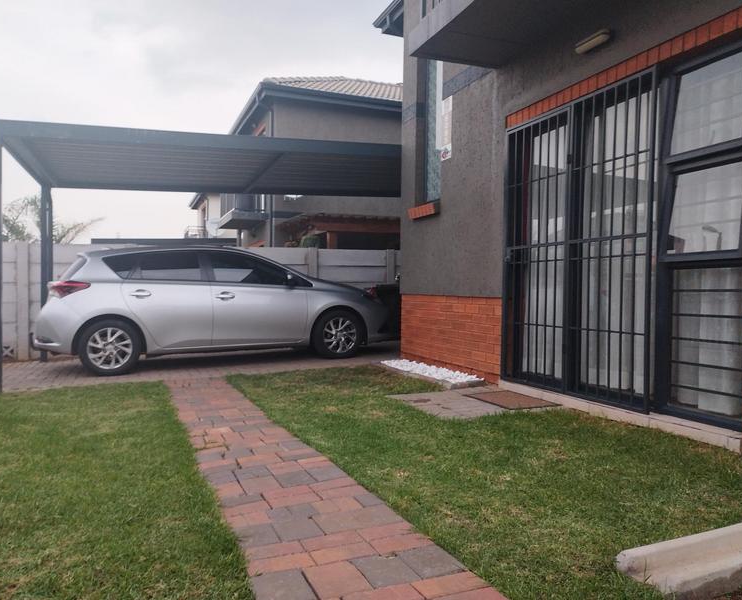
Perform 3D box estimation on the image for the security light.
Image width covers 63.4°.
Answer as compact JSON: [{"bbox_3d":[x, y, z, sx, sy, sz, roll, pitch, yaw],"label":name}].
[{"bbox_3d":[1.513,-1.760,4.092,0.080,0.080,0.280,0,1,-22],"label":"security light"}]

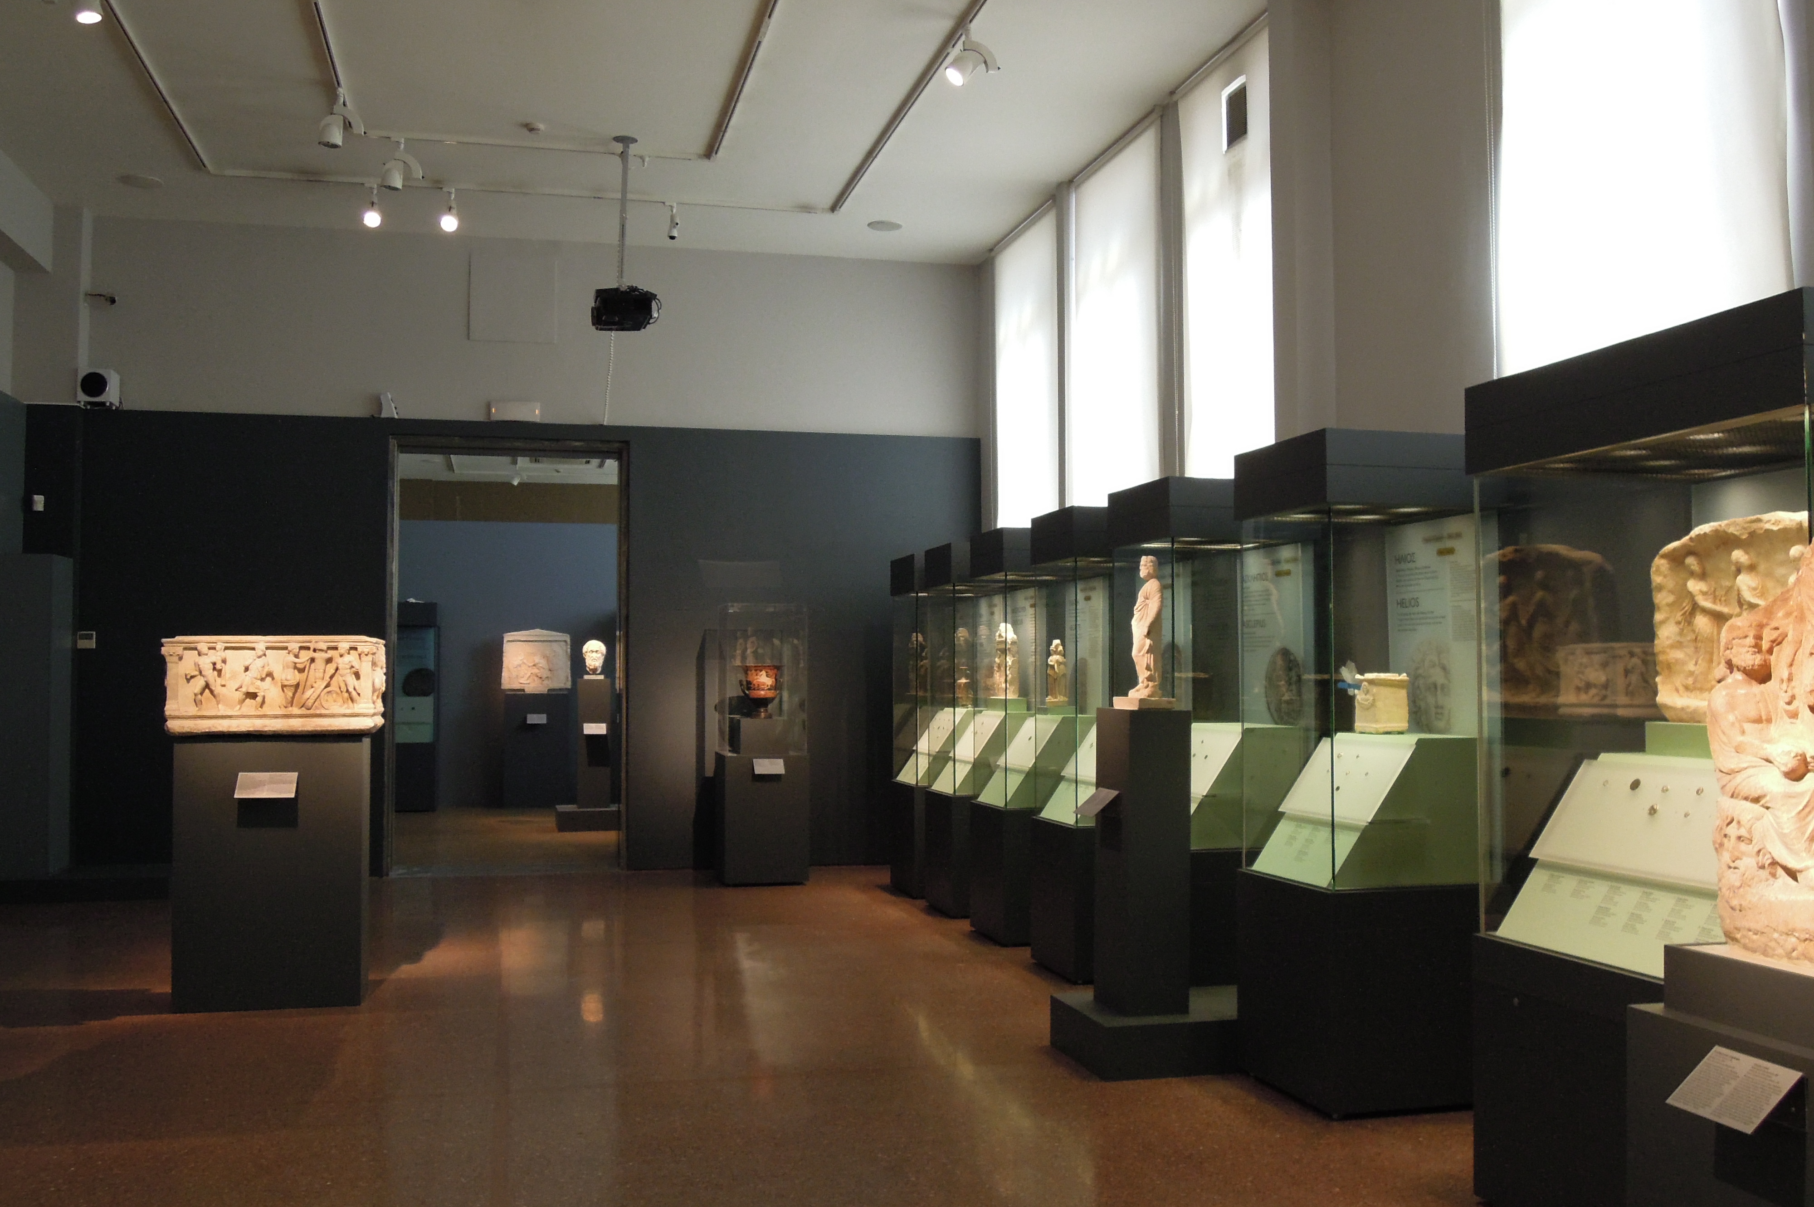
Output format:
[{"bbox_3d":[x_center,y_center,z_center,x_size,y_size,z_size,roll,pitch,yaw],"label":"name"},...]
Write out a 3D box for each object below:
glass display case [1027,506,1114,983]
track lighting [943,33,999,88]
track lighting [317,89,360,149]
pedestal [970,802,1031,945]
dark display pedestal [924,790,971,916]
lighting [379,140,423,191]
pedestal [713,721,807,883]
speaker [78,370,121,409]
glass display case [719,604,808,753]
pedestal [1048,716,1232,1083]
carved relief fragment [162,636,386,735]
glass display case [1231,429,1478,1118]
[{"bbox_3d":[1.118,0.725,8.660,0.710,2.400,0.700,1,-2,-14],"label":"glass display case"},{"bbox_3d":[0.326,-2.757,8.221,0.270,0.270,0.140,1,-3,-17],"label":"track lighting"},{"bbox_3d":[-3.173,-2.710,9.082,0.240,0.290,0.140,-1,-3,12],"label":"track lighting"},{"bbox_3d":[0.834,1.585,9.774,0.710,0.770,0.710,1,-2,-14],"label":"pedestal"},{"bbox_3d":[0.533,1.561,10.276,0.667,0.742,0.667,0,-3,-14],"label":"dark display pedestal"},{"bbox_3d":[-3.113,-2.690,10.003,0.254,0.305,0.150,1,-2,-14],"label":"lighting"},{"bbox_3d":[-1.098,1.500,12.198,0.606,1.130,0.600,1,-2,-14],"label":"pedestal"},{"bbox_3d":[-5.730,-1.511,11.527,0.214,0.262,0.280,1,-2,-14],"label":"speaker"},{"bbox_3d":[-1.103,0.581,12.233,0.586,1.102,0.580,1,-2,-14],"label":"glass display case"},{"bbox_3d":[1.086,1.079,6.310,0.913,1.330,0.609,0,-3,-14],"label":"pedestal"},{"bbox_3d":[-2.883,0.376,7.462,0.884,0.438,0.587,0,-3,-14],"label":"carved relief fragment"},{"bbox_3d":[1.653,0.576,5.808,0.667,2.284,0.674,0,-3,-14],"label":"glass display case"}]

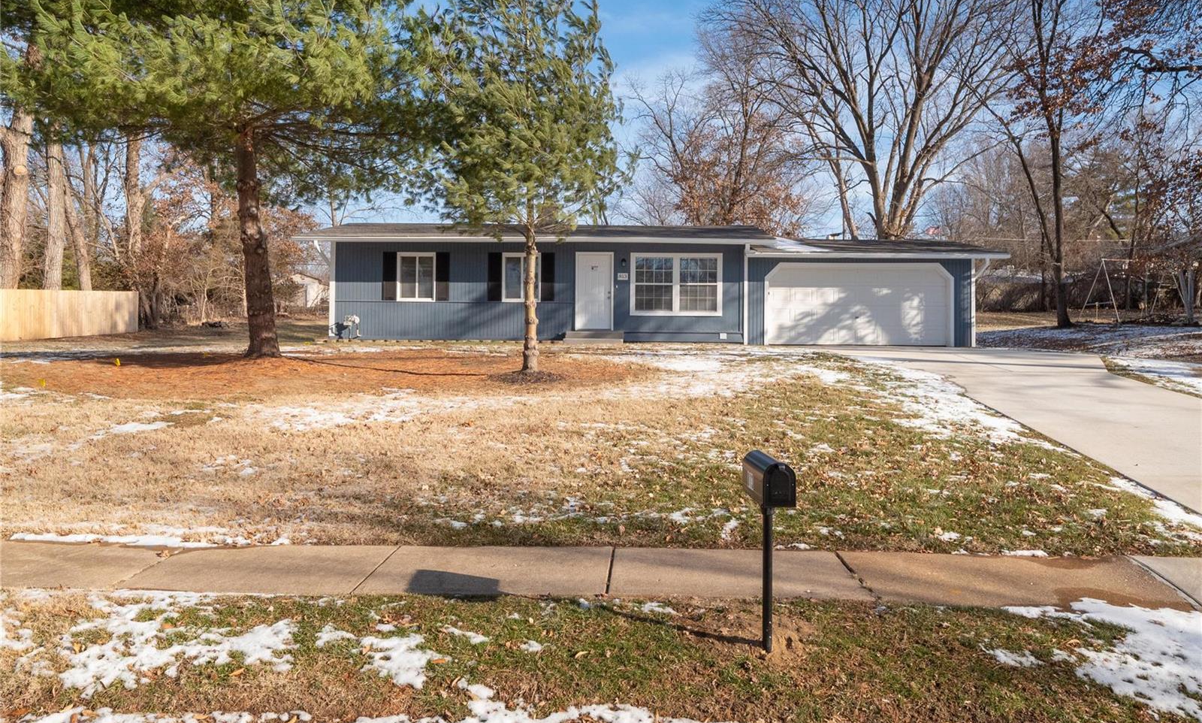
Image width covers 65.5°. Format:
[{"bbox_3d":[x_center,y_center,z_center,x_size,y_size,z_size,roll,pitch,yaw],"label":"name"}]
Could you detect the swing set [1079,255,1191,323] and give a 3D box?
[{"bbox_3d":[18.484,-2.465,32.300,3.600,2.000,1.400,0,2,-25],"label":"swing set"}]

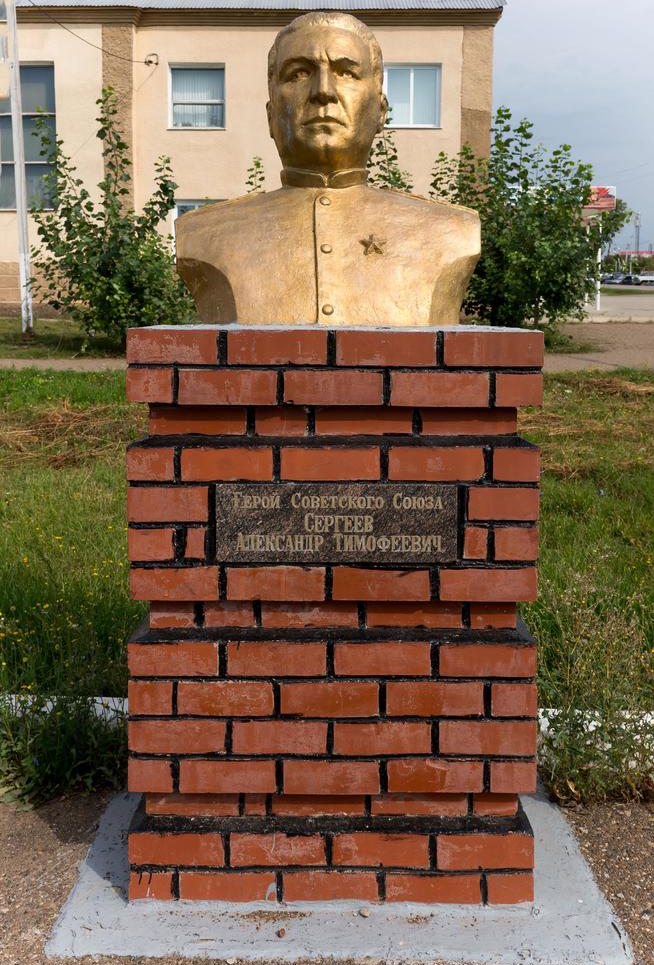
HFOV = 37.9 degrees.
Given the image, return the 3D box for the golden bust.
[{"bbox_3d":[0.001,-0.880,2.680,0.850,0.870,0.450,0,4,0],"label":"golden bust"}]

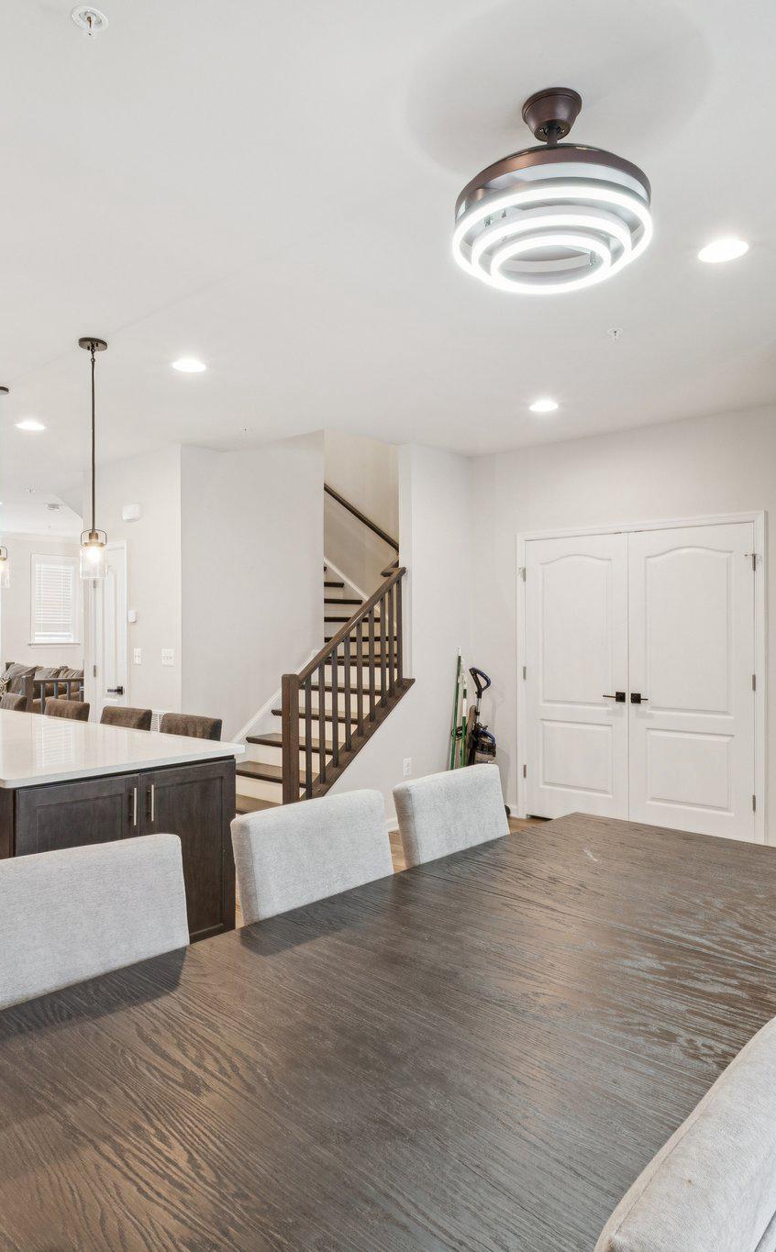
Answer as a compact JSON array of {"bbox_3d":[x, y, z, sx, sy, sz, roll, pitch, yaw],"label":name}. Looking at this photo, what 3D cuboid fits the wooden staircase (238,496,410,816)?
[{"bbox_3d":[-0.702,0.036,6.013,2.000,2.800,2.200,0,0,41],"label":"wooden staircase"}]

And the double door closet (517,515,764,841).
[{"bbox_3d":[1.605,0.376,5.248,1.700,2.110,0.100,0,0,41],"label":"double door closet"}]

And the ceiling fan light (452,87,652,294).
[{"bbox_3d":[0.416,-1.130,1.990,0.510,0.410,0.510,0,0,0],"label":"ceiling fan light"}]

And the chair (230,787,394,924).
[{"bbox_3d":[-0.005,0.951,1.919,0.610,0.945,0.480,0,0,44],"label":"chair"}]

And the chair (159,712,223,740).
[{"bbox_3d":[-1.197,0.948,3.983,0.470,0.970,0.550,0,0,41],"label":"chair"}]

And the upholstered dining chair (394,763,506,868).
[{"bbox_3d":[0.397,0.968,2.472,0.620,0.930,0.490,0,0,41],"label":"upholstered dining chair"}]

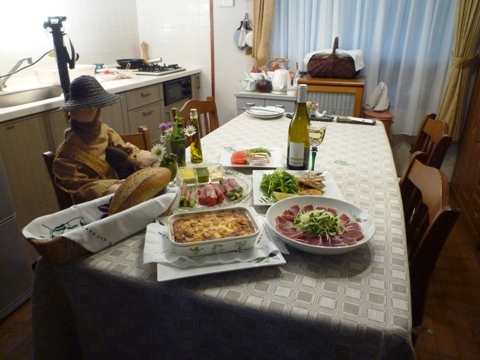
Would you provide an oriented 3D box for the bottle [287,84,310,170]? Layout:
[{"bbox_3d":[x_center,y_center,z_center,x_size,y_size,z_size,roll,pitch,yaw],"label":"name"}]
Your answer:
[{"bbox_3d":[0.223,-0.191,1.259,0.082,0.300,0.082,9,25,18],"label":"bottle"}]

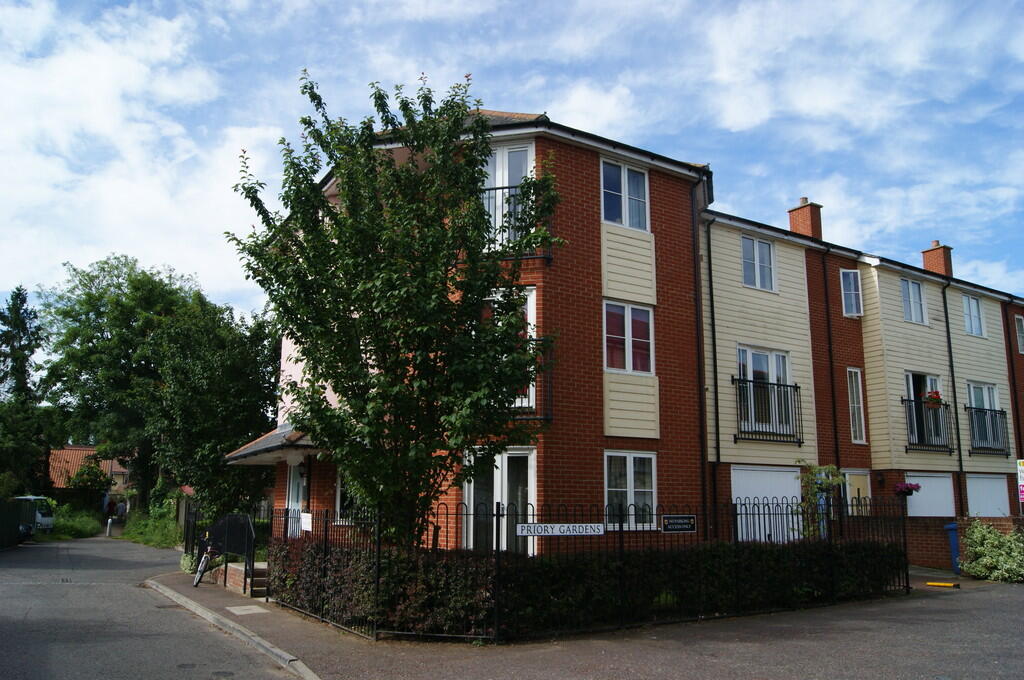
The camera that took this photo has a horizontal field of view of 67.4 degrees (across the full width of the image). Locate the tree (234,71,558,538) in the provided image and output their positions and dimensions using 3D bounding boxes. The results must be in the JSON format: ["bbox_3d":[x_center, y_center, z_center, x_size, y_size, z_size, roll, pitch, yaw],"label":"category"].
[{"bbox_3d":[-1.579,-0.092,10.184,4.200,7.500,4.200,2,-11,-8],"label":"tree"}]

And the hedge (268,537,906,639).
[{"bbox_3d":[1.498,3.543,11.829,8.800,1.050,4.600,7,-13,-31],"label":"hedge"}]

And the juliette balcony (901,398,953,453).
[{"bbox_3d":[11.258,2.327,20.757,2.150,1.320,0.160,7,-14,-31],"label":"juliette balcony"}]

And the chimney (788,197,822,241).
[{"bbox_3d":[9.962,-3.894,25.984,0.600,1.700,0.980,7,-14,-31],"label":"chimney"}]

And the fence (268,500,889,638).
[{"bbox_3d":[1.389,3.557,12.961,9.350,1.530,5.550,7,-14,-31],"label":"fence"}]

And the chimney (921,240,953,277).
[{"bbox_3d":[17.067,-3.162,30.787,0.700,1.800,0.950,7,-13,-31],"label":"chimney"}]

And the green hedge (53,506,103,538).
[{"bbox_3d":[-23.793,9.993,42.000,2.700,1.700,2.200,7,-14,-31],"label":"green hedge"}]

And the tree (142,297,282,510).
[{"bbox_3d":[-10.190,2.642,26.052,5.300,8.800,5.300,5,-12,-21],"label":"tree"}]

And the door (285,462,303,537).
[{"bbox_3d":[-4.519,3.486,15.902,0.100,2.070,1.000,7,-14,-31],"label":"door"}]

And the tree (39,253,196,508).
[{"bbox_3d":[-18.801,2.345,36.650,8.300,13.600,8.000,6,-13,-27],"label":"tree"}]

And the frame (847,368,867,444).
[{"bbox_3d":[8.808,1.685,19.618,0.580,1.920,0.100,7,-13,-31],"label":"frame"}]

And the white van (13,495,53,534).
[{"bbox_3d":[-25.789,9.454,41.424,1.950,1.950,4.700,7,-14,-31],"label":"white van"}]

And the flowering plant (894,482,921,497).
[{"bbox_3d":[10.171,3.832,19.616,0.650,0.360,0.580,7,-13,-31],"label":"flowering plant"}]

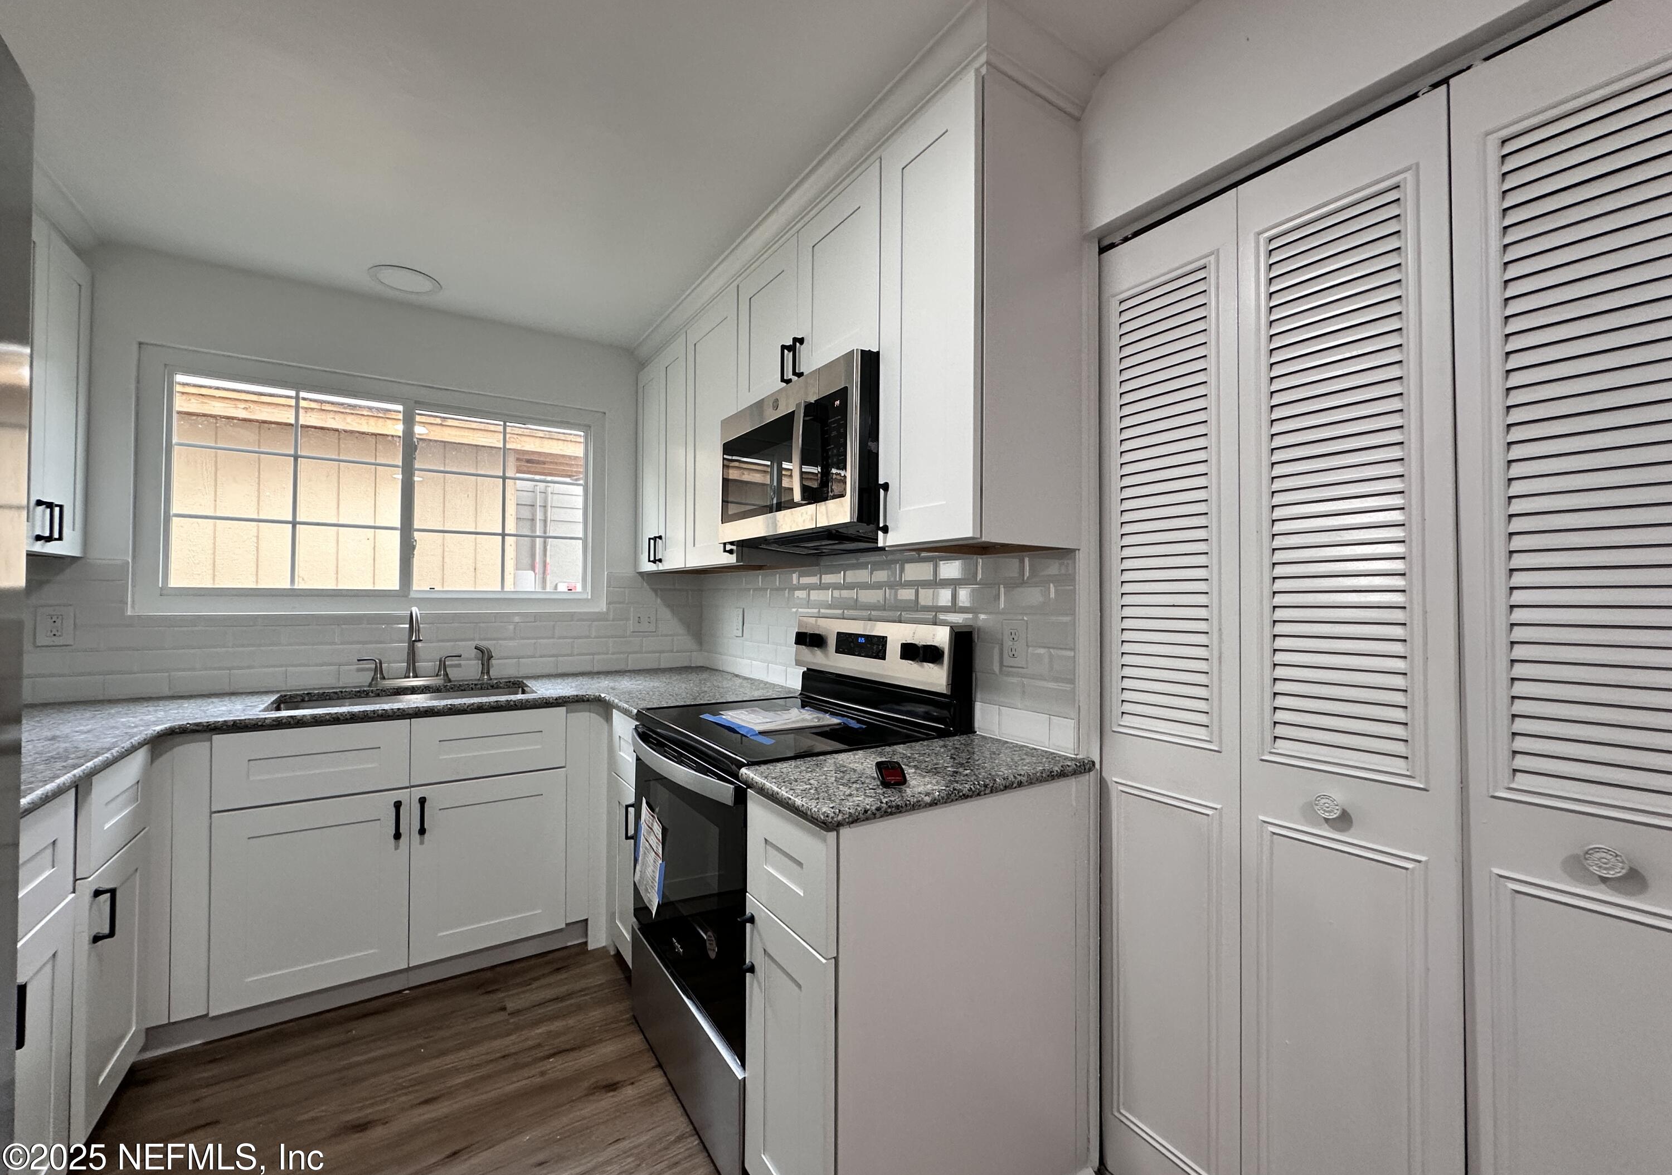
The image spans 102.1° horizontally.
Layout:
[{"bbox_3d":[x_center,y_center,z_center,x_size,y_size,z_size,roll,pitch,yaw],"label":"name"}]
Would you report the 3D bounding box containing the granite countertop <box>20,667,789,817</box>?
[{"bbox_3d":[-1.259,0.392,2.027,2.435,0.039,1.580,1,-1,-33],"label":"granite countertop"}]

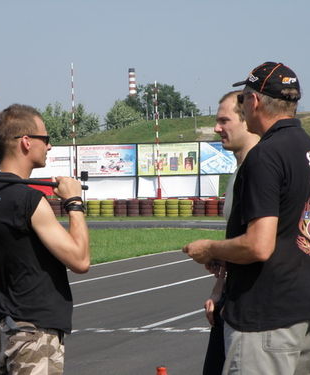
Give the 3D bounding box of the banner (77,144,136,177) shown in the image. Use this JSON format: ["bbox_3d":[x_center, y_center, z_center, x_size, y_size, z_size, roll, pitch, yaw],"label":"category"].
[{"bbox_3d":[-2.294,-1.255,66.400,2.980,1.510,0.050,0,0,17],"label":"banner"}]

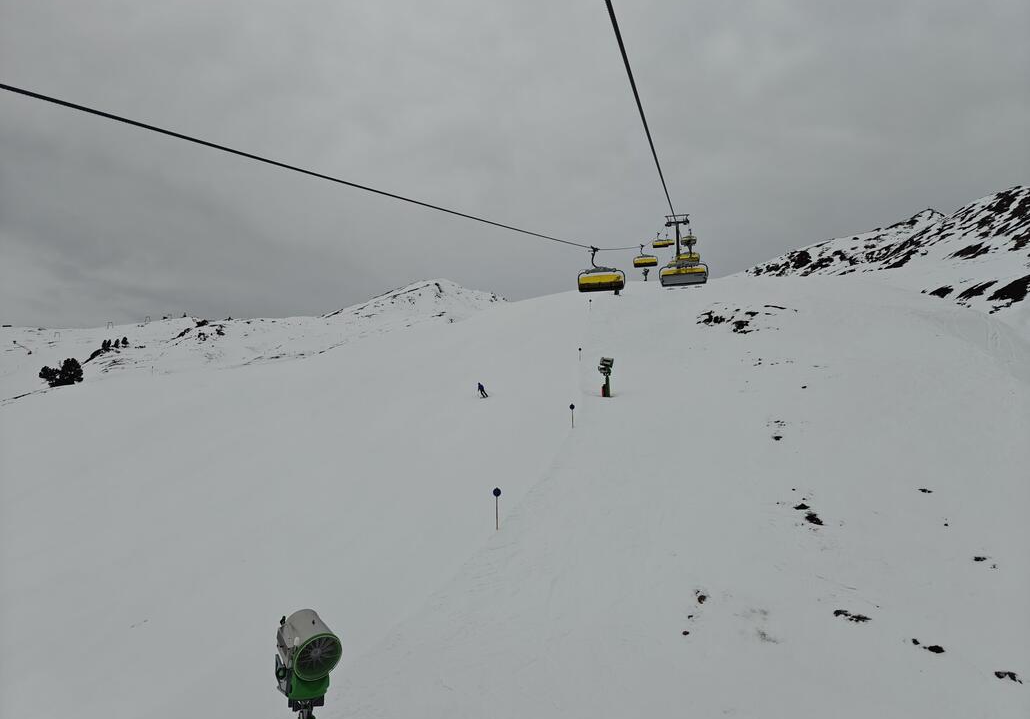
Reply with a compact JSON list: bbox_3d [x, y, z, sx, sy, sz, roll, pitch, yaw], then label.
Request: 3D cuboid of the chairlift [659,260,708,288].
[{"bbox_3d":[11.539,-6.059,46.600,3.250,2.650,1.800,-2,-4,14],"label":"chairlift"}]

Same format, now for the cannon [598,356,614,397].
[{"bbox_3d":[9.357,1.790,70.000,1.600,4.150,1.300,0,-4,-18],"label":"cannon"}]

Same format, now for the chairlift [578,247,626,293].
[{"bbox_3d":[6.034,-6.151,47.200,3.250,3.200,1.800,-2,-4,14],"label":"chairlift"}]

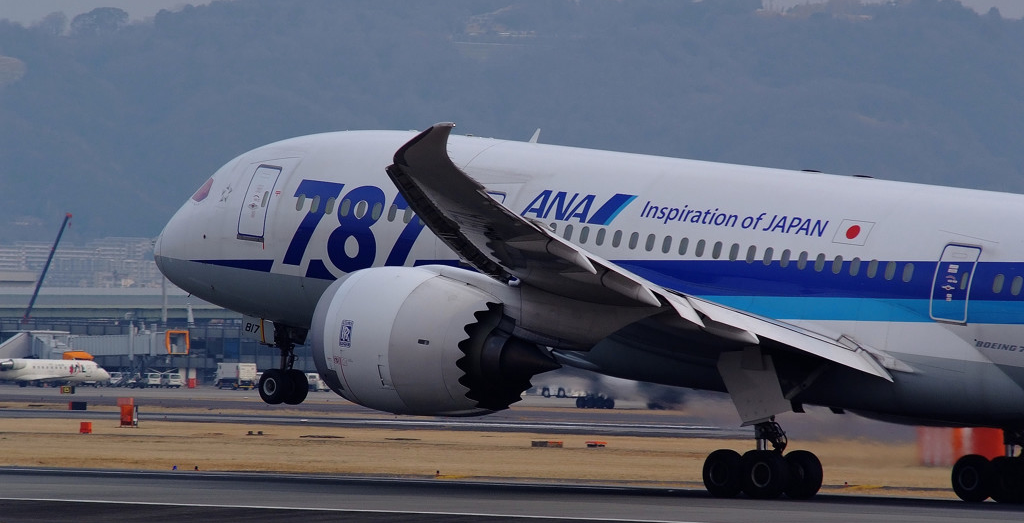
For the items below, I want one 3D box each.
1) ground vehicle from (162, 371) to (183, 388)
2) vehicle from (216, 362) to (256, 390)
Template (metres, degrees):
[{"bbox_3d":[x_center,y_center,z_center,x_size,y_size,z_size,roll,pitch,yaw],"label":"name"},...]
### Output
[{"bbox_3d":[-43.061,15.116,1085.000,1.580,1.900,3.700,1,-1,-18],"label":"ground vehicle"},{"bbox_3d":[-34.276,14.296,1060.000,2.300,3.200,6.900,1,-1,-24],"label":"vehicle"}]

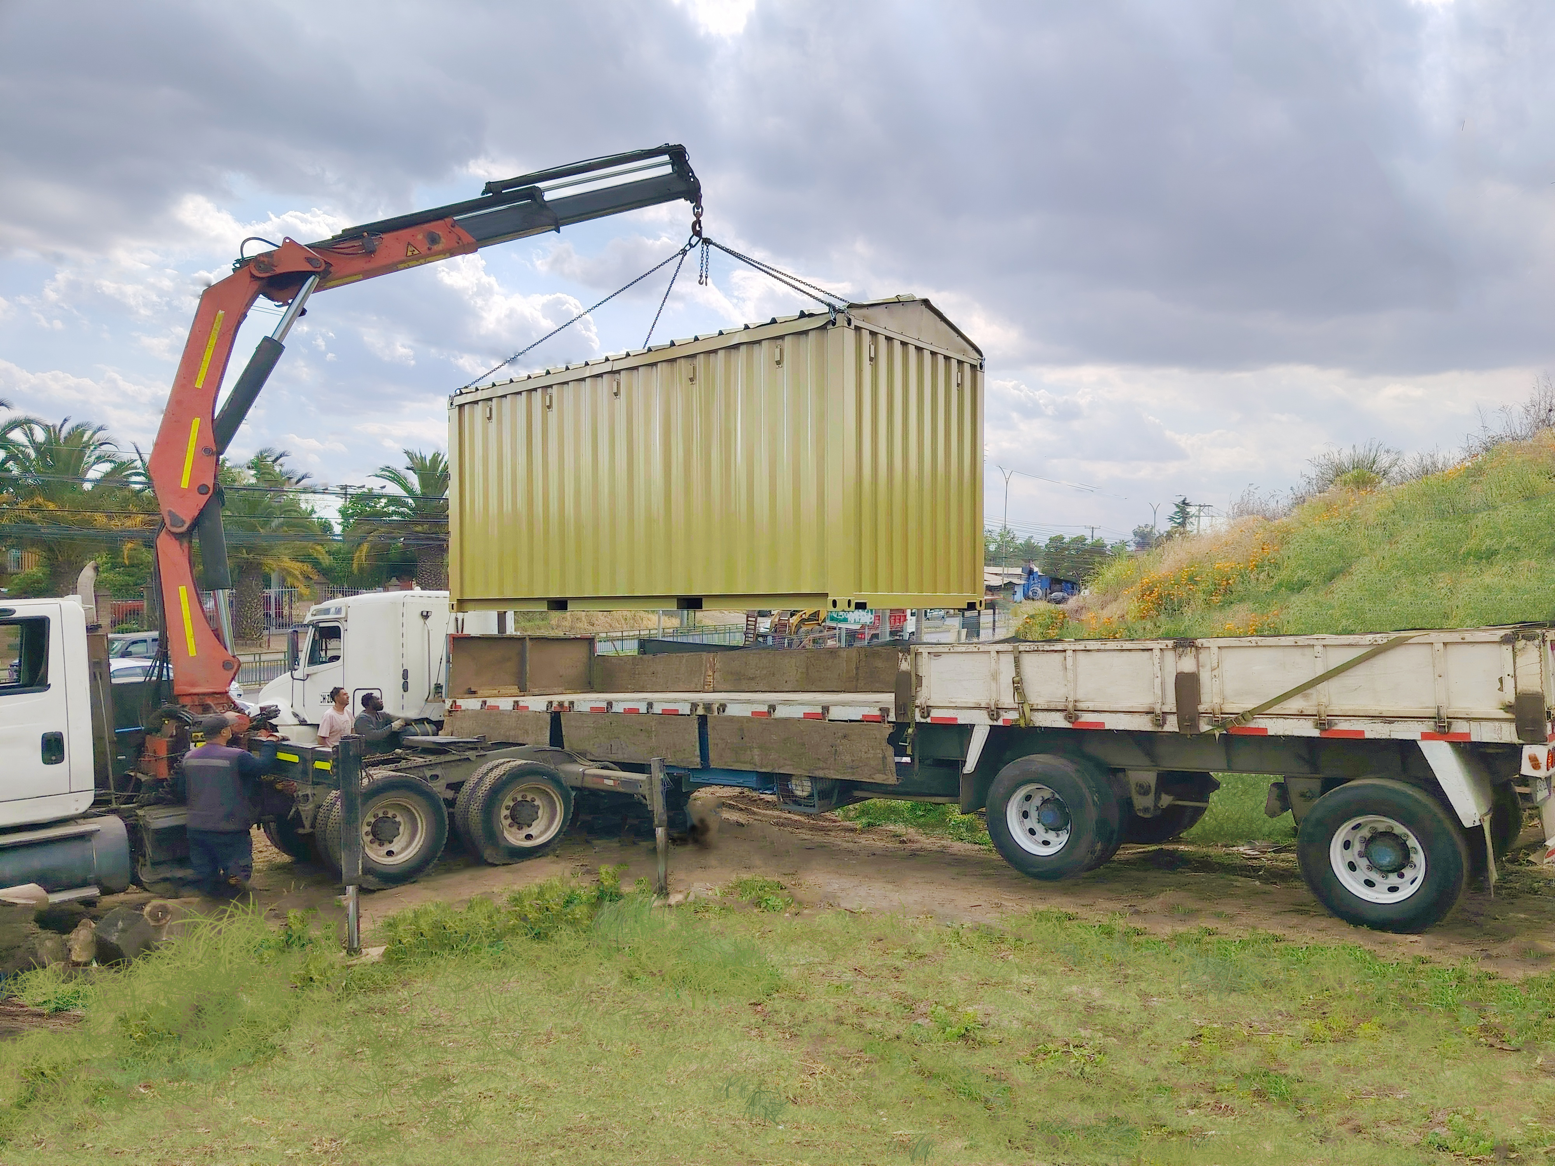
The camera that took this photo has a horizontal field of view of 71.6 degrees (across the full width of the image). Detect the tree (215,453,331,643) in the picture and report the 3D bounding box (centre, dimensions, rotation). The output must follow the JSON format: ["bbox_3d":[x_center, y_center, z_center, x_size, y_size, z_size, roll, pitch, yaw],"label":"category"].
[{"bbox_3d":[-22.200,-1.600,46.000,5.900,8.200,5.900,0,-1,0],"label":"tree"}]

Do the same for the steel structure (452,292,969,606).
[{"bbox_3d":[-0.938,-1.180,12.220,6.100,2.980,2.460,-1,-2,40],"label":"steel structure"}]

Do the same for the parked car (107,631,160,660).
[{"bbox_3d":[-18.100,2.280,30.000,1.830,1.760,4.650,0,-1,12],"label":"parked car"}]

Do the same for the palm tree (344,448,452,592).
[{"bbox_3d":[-15.600,-1.800,49.000,6.900,8.500,6.900,0,-1,0],"label":"palm tree"}]

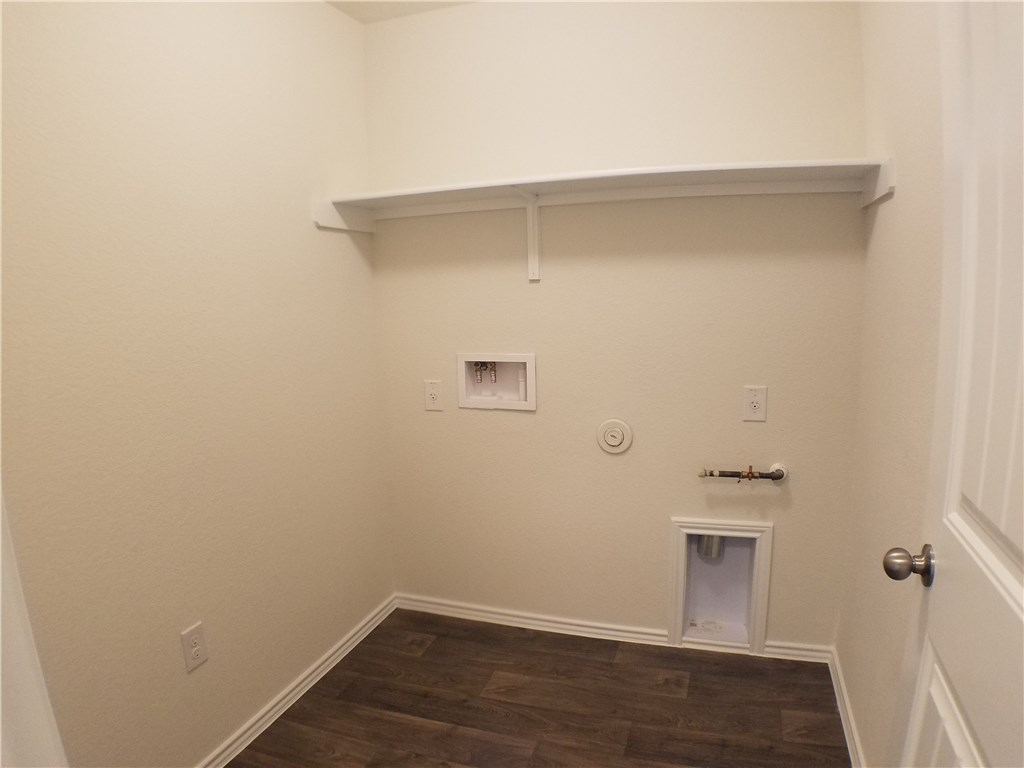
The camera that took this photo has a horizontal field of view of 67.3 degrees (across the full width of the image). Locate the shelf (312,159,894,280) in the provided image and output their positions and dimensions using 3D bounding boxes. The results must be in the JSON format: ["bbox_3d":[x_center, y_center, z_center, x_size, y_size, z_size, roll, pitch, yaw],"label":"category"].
[{"bbox_3d":[0.217,-0.475,2.395,1.675,0.305,0.380,1,9,19],"label":"shelf"}]

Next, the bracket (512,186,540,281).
[{"bbox_3d":[0.050,-0.477,2.510,0.042,0.285,0.270,1,9,19],"label":"bracket"}]

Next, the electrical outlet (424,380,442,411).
[{"bbox_3d":[-0.297,0.043,2.910,0.070,0.115,0.010,1,9,19],"label":"electrical outlet"}]

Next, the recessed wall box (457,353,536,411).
[{"bbox_3d":[-0.042,-0.015,2.867,0.300,0.200,0.095,1,9,19],"label":"recessed wall box"}]

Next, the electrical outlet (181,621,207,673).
[{"bbox_3d":[-0.857,0.711,2.080,0.010,0.115,0.070,1,9,19],"label":"electrical outlet"}]

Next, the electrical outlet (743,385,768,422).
[{"bbox_3d":[0.801,0.065,2.530,0.070,0.115,0.010,1,9,19],"label":"electrical outlet"}]

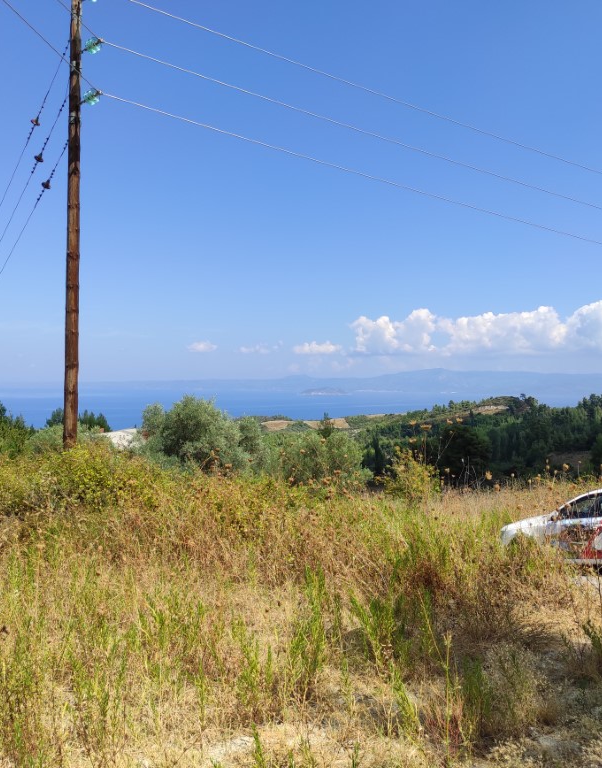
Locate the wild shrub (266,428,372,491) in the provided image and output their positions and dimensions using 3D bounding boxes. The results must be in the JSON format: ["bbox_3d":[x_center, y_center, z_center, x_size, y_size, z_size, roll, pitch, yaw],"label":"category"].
[{"bbox_3d":[0.650,2.721,26.000,3.580,2.320,3.400,0,1,0],"label":"wild shrub"}]

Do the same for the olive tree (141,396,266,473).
[{"bbox_3d":[-3.687,2.099,28.000,4.760,3.250,4.600,0,1,0],"label":"olive tree"}]

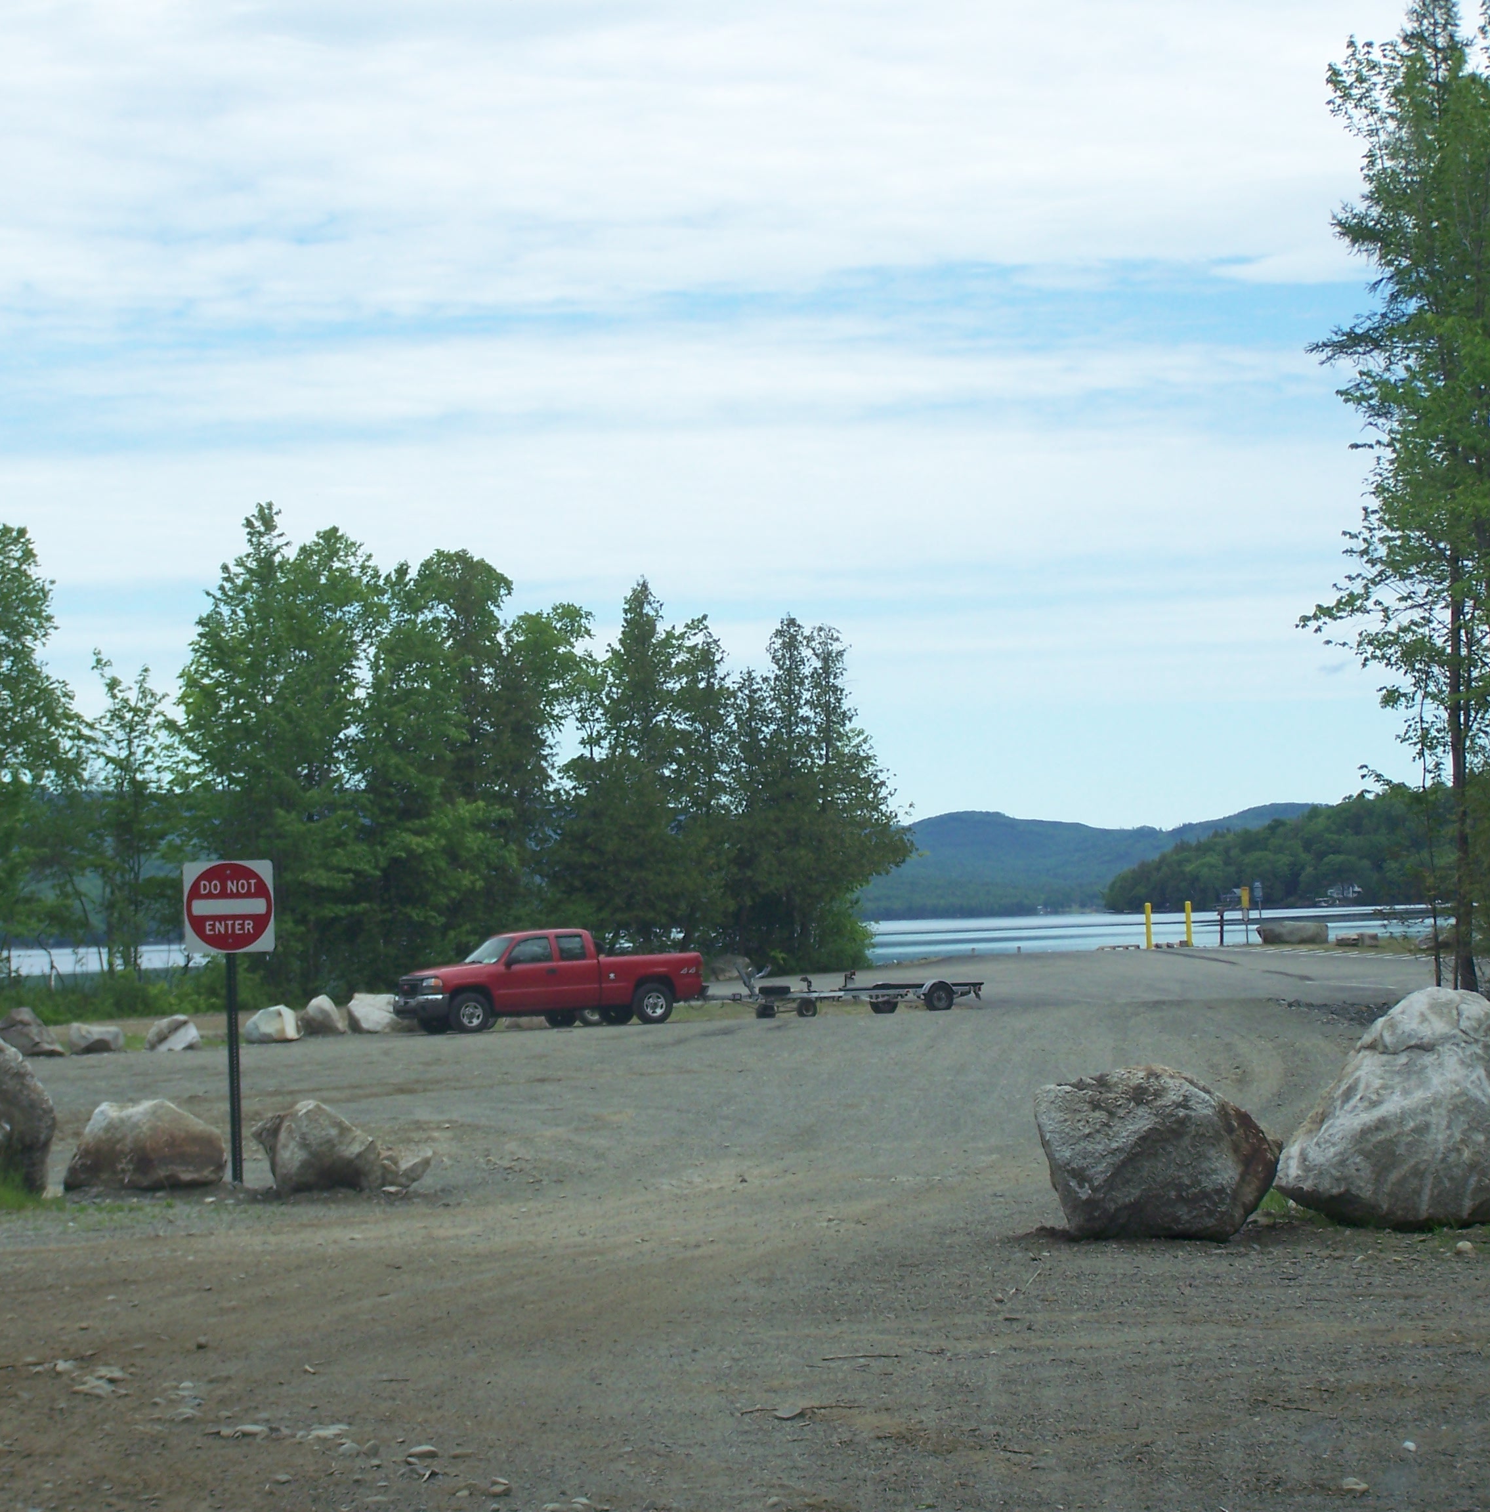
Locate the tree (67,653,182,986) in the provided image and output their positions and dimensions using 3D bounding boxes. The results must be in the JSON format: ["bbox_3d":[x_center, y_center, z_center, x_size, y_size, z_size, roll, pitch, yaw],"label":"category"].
[{"bbox_3d":[-15.731,1.699,102.000,2.798,8.475,2.800,-1,-2,-9],"label":"tree"}]

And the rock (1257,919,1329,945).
[{"bbox_3d":[13.892,4.498,102.000,1.830,0.580,0.950,-2,-2,8],"label":"rock"}]

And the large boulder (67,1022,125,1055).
[{"bbox_3d":[-10.706,4.651,66.300,0.961,0.546,0.750,-1,-2,-9],"label":"large boulder"}]

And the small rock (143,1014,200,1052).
[{"bbox_3d":[-9.802,4.746,68.800,0.970,0.620,0.750,-2,-2,-8],"label":"small rock"}]

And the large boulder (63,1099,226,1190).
[{"bbox_3d":[-4.054,2.628,27.150,1.090,0.610,0.800,-2,-2,-9],"label":"large boulder"}]

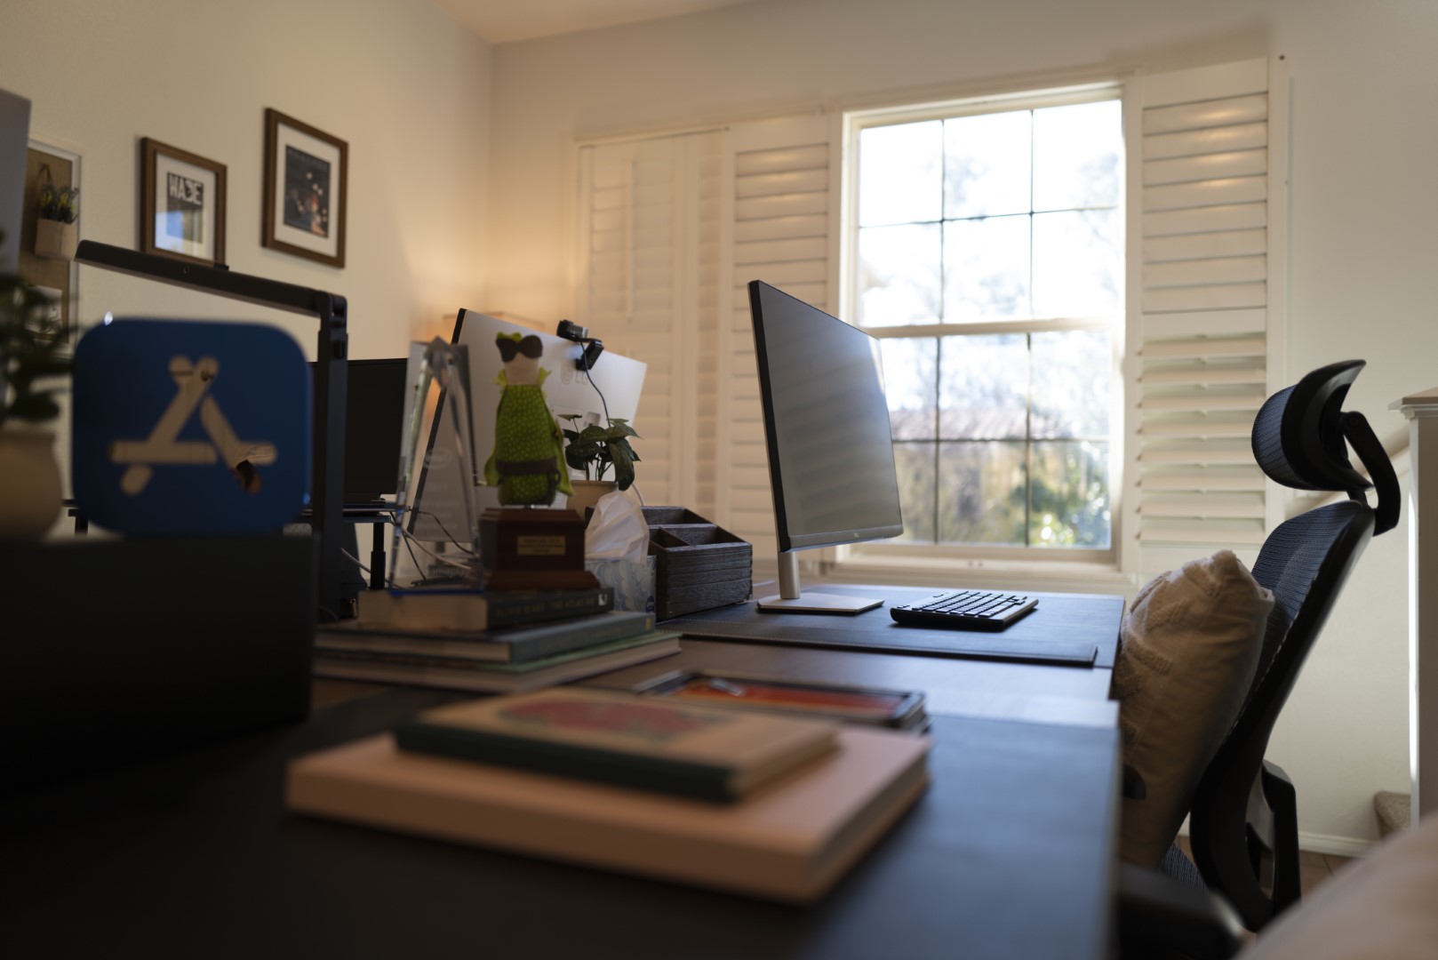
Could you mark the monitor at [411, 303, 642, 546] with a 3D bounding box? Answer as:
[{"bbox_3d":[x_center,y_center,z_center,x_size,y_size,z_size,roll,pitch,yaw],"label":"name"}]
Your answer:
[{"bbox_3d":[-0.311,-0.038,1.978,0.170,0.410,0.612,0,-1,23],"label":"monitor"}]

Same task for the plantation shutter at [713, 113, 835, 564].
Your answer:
[{"bbox_3d":[0.181,-0.466,3.741,0.405,1.495,0.060,0,-1,22],"label":"plantation shutter"}]

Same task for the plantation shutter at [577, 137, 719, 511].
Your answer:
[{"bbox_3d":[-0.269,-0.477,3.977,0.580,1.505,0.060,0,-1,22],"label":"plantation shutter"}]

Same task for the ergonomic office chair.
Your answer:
[{"bbox_3d":[0.464,0.427,1.451,0.680,1.140,0.660,0,-1,25],"label":"ergonomic office chair"}]

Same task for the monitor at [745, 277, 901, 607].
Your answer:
[{"bbox_3d":[0.170,-0.029,1.756,0.180,0.460,0.612,0,-1,23],"label":"monitor"}]

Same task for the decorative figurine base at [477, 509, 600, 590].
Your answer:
[{"bbox_3d":[-0.190,0.069,1.133,0.112,0.077,0.097,1,-1,-24],"label":"decorative figurine base"}]

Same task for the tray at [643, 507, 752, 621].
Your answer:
[{"bbox_3d":[-0.069,0.118,1.720,0.126,0.153,0.341,0,-1,21],"label":"tray"}]

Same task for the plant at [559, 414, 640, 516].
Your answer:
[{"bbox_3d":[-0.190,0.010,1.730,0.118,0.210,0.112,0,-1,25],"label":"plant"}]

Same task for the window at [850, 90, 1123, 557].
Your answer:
[{"bbox_3d":[0.826,-0.479,3.557,0.885,1.450,0.100,0,-1,22],"label":"window"}]

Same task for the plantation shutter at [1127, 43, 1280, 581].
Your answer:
[{"bbox_3d":[1.413,-0.459,3.275,0.429,1.500,0.060,0,-1,25],"label":"plantation shutter"}]

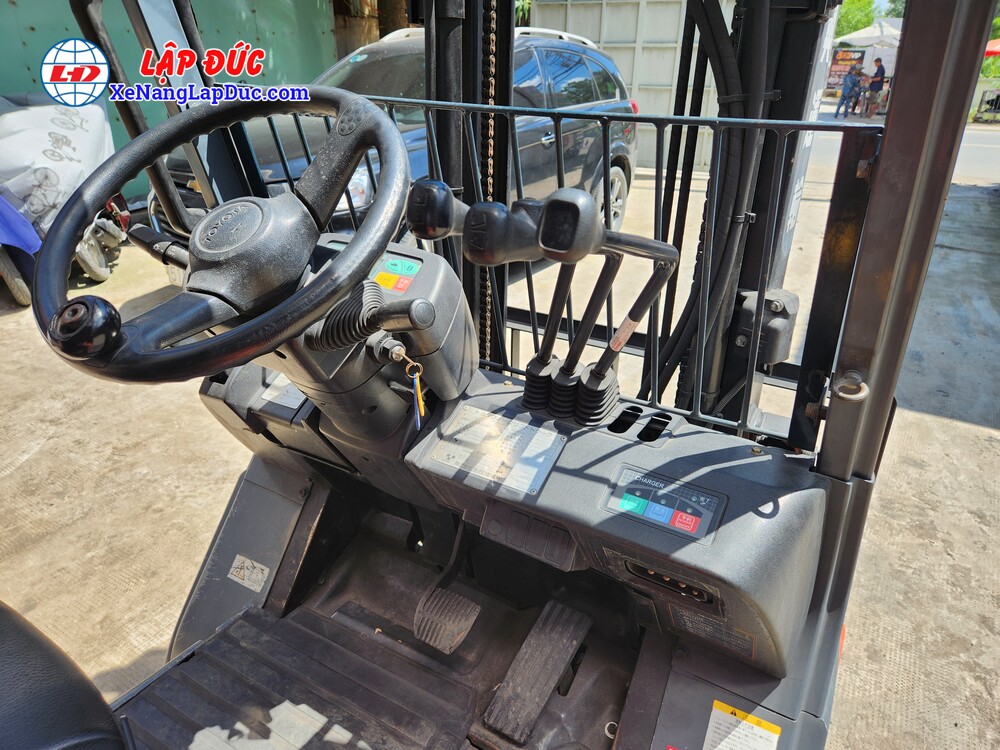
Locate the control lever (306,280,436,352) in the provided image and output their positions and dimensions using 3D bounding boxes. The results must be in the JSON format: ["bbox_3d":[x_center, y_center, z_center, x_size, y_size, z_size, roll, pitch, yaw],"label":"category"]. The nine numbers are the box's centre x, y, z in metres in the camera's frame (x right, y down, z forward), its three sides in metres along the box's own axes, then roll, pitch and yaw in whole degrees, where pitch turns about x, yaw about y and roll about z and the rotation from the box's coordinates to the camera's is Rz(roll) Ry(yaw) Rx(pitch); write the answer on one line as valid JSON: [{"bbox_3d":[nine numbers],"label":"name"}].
[{"bbox_3d":[-0.130,-0.062,0.690,0.121,0.056,0.056,4,25,9],"label":"control lever"}]

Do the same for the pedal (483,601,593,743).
[{"bbox_3d":[0.059,0.430,0.969,0.069,0.030,0.195,17,58,33],"label":"pedal"}]

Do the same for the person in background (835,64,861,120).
[{"bbox_3d":[11.153,-9.064,21.324,0.500,1.579,0.550,-21,32,-37],"label":"person in background"}]

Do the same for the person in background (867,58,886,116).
[{"bbox_3d":[11.683,-8.892,20.617,0.380,1.736,0.500,-7,26,-13],"label":"person in background"}]

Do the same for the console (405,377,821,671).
[{"bbox_3d":[0.121,0.148,0.805,0.475,0.200,0.200,12,28,25],"label":"console"}]

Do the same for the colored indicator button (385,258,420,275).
[{"bbox_3d":[-0.117,-0.130,0.800,0.050,0.005,0.020,12,63,25],"label":"colored indicator button"}]

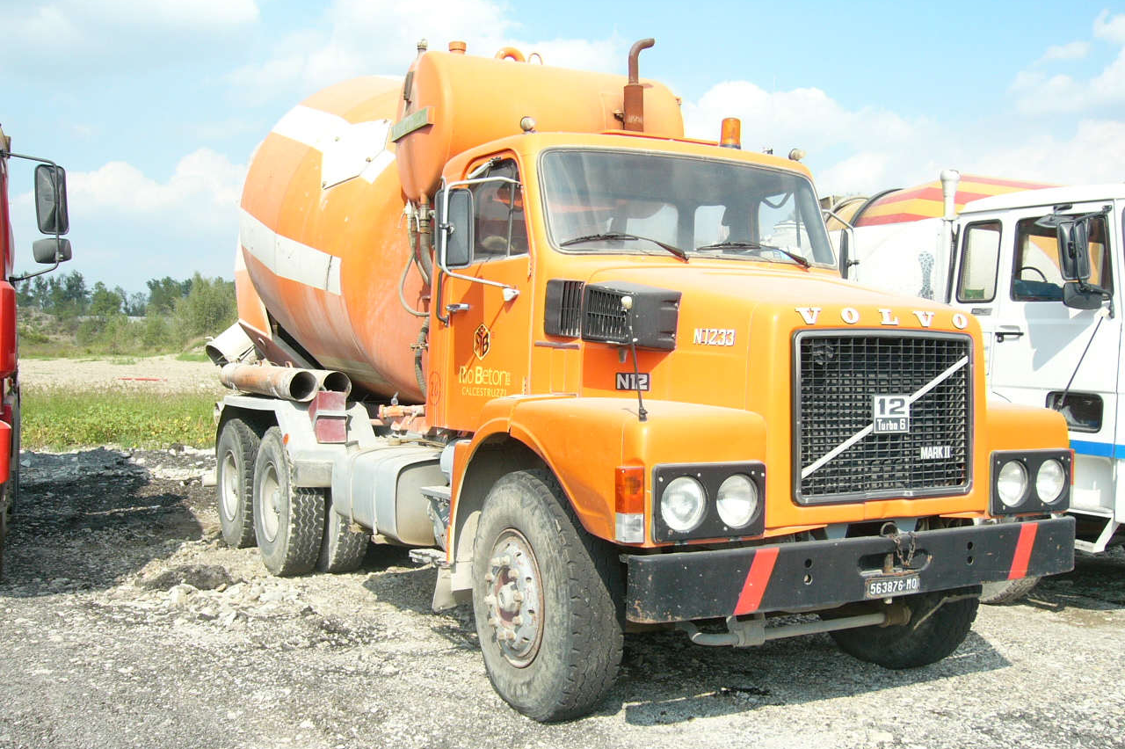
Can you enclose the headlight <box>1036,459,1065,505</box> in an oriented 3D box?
[{"bbox_3d":[2.105,0.463,4.954,0.195,0.195,0.090,0,0,-28],"label":"headlight"}]

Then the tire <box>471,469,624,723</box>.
[{"bbox_3d":[-0.082,0.962,5.023,0.285,1.080,1.080,0,0,-24],"label":"tire"}]

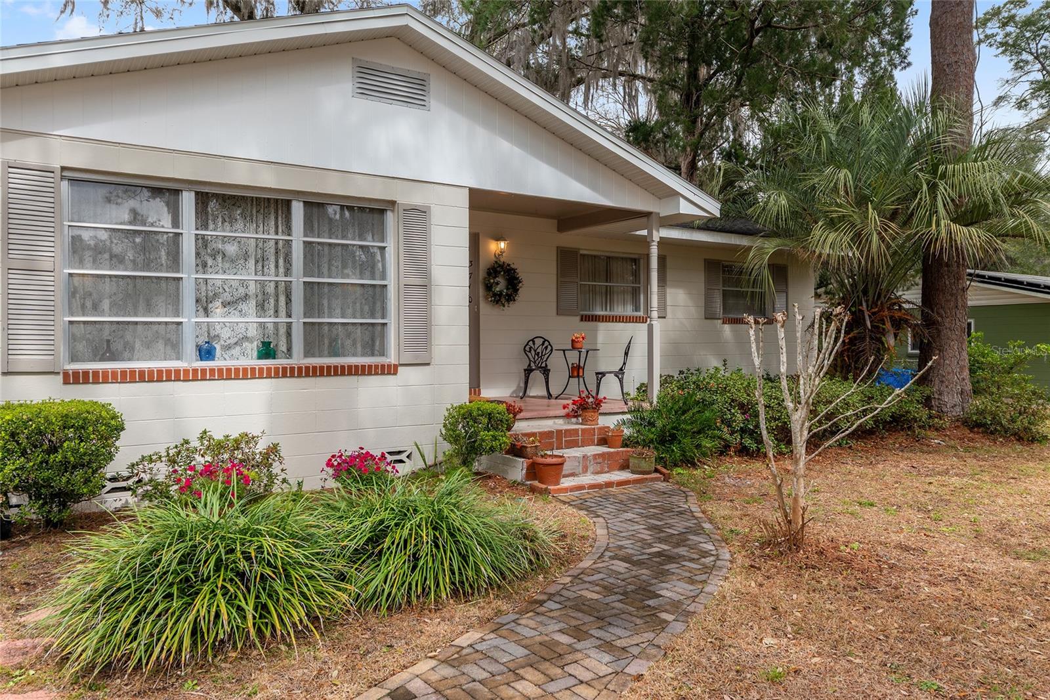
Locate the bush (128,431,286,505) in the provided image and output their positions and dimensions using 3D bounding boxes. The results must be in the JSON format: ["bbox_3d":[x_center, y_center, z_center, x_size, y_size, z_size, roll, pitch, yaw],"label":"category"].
[{"bbox_3d":[-2.571,0.982,6.448,1.150,0.650,0.800,-1,1,-33],"label":"bush"}]

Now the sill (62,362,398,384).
[{"bbox_3d":[-2.479,0.195,7.030,2.850,0.115,0.150,-1,1,-33],"label":"sill"}]

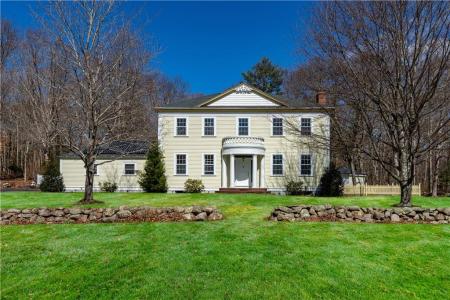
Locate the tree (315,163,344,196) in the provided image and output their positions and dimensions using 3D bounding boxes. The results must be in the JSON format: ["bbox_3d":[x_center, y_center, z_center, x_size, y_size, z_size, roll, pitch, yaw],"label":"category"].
[{"bbox_3d":[7.800,2.200,25.800,2.050,2.550,2.050,0,0,0],"label":"tree"}]

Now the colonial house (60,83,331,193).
[{"bbox_3d":[-2.400,-0.850,30.400,20.800,8.300,10.800,0,0,0],"label":"colonial house"}]

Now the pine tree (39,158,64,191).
[{"bbox_3d":[-13.400,1.970,27.000,2.000,2.650,2.000,0,0,0],"label":"pine tree"}]

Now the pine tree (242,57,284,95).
[{"bbox_3d":[5.300,-4.700,48.000,6.400,16.300,6.400,0,0,0],"label":"pine tree"}]

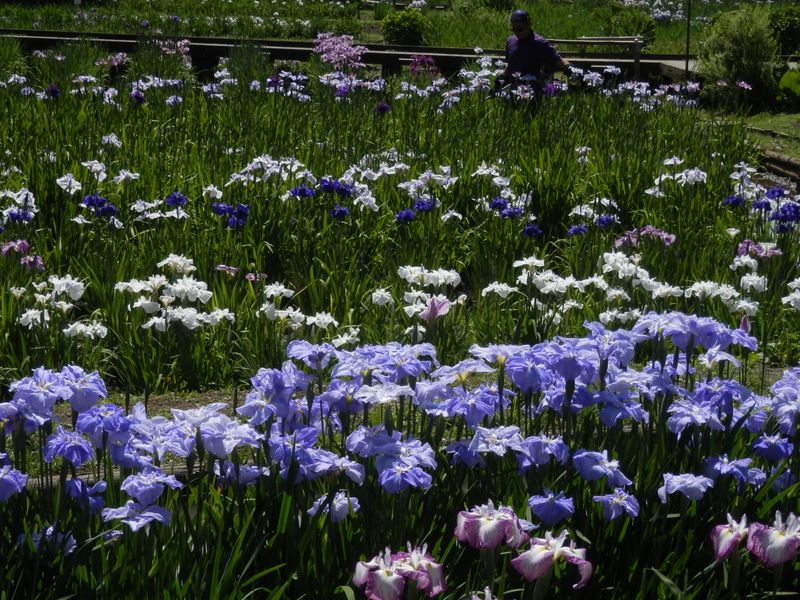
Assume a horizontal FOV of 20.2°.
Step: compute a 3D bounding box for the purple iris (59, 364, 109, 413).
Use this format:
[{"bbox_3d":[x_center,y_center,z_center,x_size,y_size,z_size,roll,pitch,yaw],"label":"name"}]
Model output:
[{"bbox_3d":[-0.932,0.261,6.600,0.147,0.125,0.140,0,9,0],"label":"purple iris"}]

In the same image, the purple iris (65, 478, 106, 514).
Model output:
[{"bbox_3d":[-0.772,0.482,5.500,0.103,0.076,0.110,0,10,0],"label":"purple iris"}]

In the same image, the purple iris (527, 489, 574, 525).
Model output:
[{"bbox_3d":[0.348,0.479,5.150,0.106,0.070,0.110,0,10,0],"label":"purple iris"}]

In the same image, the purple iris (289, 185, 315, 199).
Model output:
[{"bbox_3d":[-0.492,-0.542,11.200,0.130,0.056,0.120,0,10,0],"label":"purple iris"}]

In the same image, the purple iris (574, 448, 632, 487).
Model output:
[{"bbox_3d":[0.479,0.396,5.300,0.142,0.074,0.131,0,10,0],"label":"purple iris"}]

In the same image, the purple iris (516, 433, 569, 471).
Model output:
[{"bbox_3d":[0.350,0.372,5.500,0.128,0.080,0.117,0,10,0],"label":"purple iris"}]

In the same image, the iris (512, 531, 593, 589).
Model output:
[{"bbox_3d":[0.331,0.567,4.900,0.179,0.112,0.152,0,9,0],"label":"iris"}]

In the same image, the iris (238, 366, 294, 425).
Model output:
[{"bbox_3d":[-0.354,0.251,5.900,0.153,0.137,0.140,0,10,0],"label":"iris"}]

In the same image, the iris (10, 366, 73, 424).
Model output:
[{"bbox_3d":[-1.040,0.277,6.500,0.180,0.148,0.153,0,9,0],"label":"iris"}]

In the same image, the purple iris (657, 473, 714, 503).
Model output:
[{"bbox_3d":[0.726,0.477,5.700,0.147,0.064,0.140,0,9,0],"label":"purple iris"}]

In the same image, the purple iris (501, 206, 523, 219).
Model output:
[{"bbox_3d":[0.597,-0.468,12.000,0.118,0.057,0.112,0,9,0],"label":"purple iris"}]

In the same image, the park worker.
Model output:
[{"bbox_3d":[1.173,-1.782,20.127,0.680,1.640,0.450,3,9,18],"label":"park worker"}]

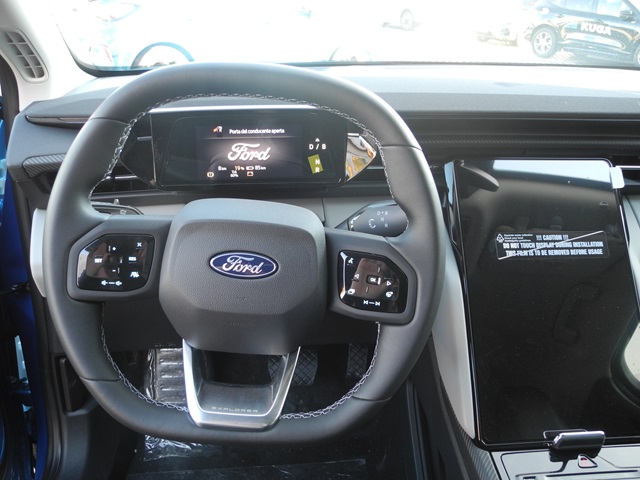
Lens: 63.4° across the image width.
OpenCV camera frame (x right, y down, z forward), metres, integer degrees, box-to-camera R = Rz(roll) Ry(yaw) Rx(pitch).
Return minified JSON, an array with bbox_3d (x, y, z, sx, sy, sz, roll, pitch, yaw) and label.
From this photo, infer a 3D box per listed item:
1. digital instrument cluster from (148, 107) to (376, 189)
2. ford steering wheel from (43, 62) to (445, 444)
[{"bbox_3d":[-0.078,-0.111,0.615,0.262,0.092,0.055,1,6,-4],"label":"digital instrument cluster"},{"bbox_3d":[-0.072,0.013,0.489,0.370,0.355,0.090,3,0,-3],"label":"ford steering wheel"}]

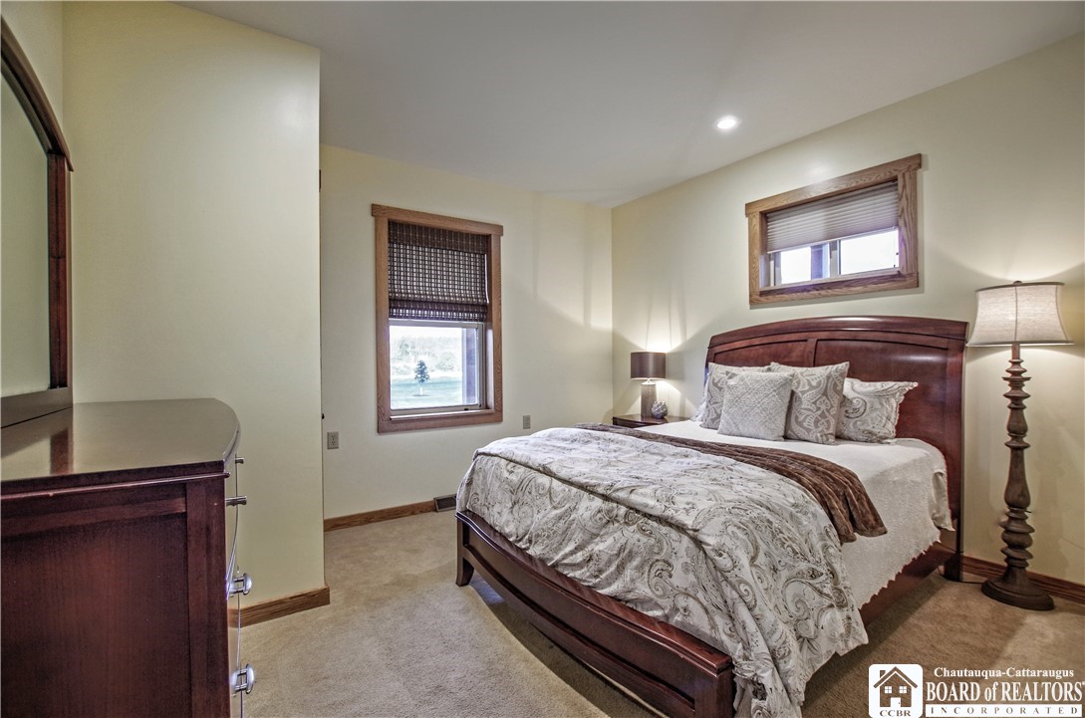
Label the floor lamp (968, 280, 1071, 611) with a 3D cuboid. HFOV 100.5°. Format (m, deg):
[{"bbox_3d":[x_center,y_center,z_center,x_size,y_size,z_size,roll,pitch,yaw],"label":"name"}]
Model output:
[{"bbox_3d":[2.362,0.395,2.250,0.350,1.573,0.350,0,0,-36],"label":"floor lamp"}]

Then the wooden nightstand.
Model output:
[{"bbox_3d":[0.985,0.860,3.940,0.430,0.660,0.660,0,0,-36],"label":"wooden nightstand"}]

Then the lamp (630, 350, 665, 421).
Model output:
[{"bbox_3d":[0.950,0.232,4.040,0.306,0.590,0.306,0,0,0],"label":"lamp"}]

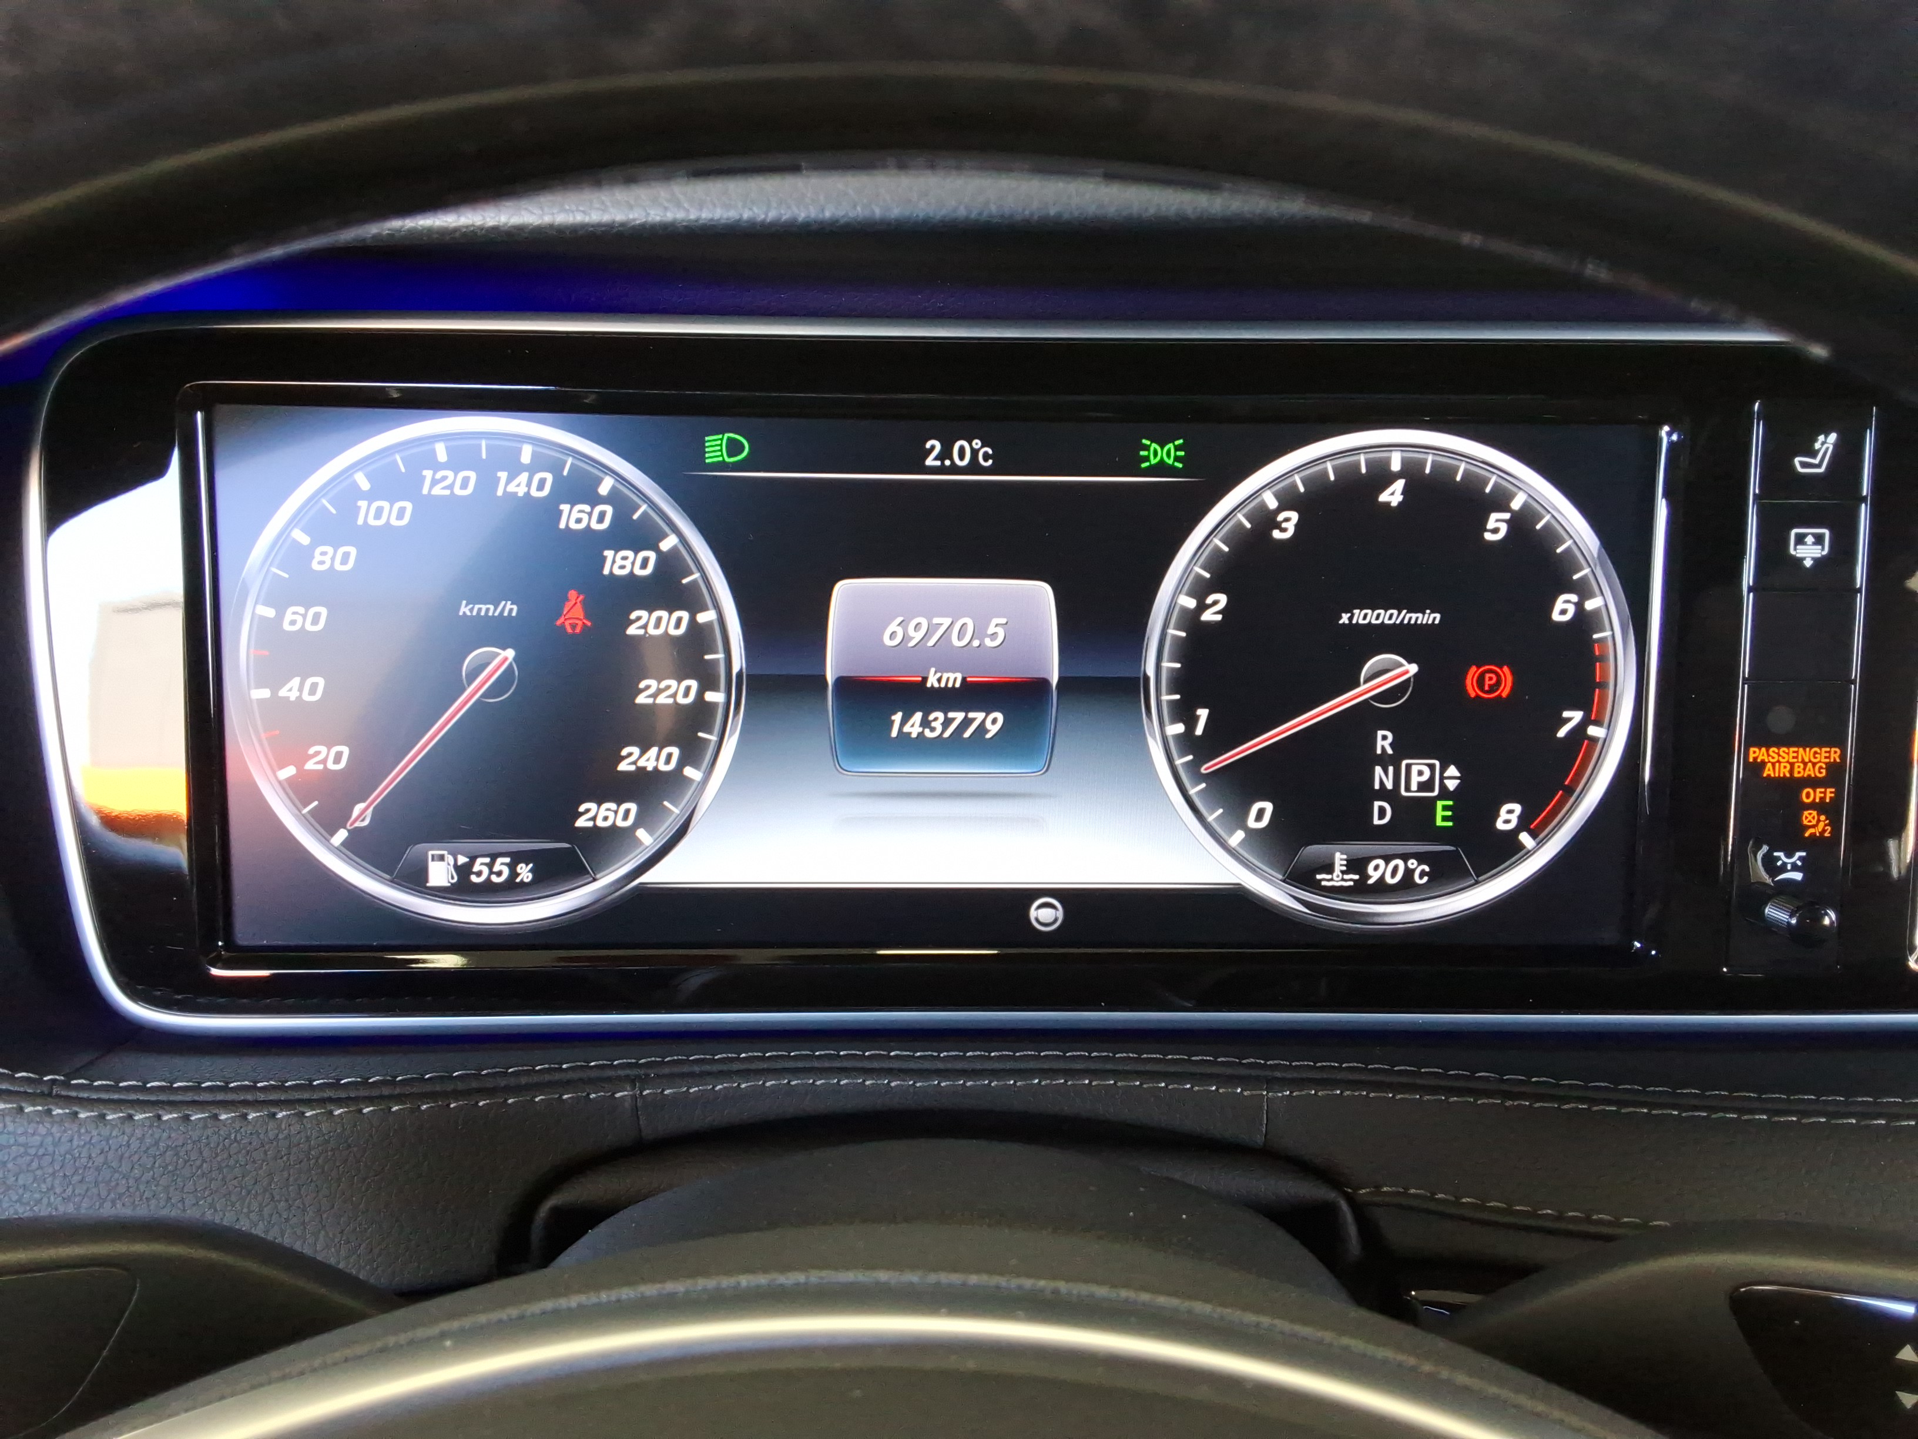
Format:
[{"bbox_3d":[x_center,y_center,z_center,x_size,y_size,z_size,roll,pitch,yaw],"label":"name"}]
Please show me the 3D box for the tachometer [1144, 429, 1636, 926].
[{"bbox_3d":[0.091,-0.008,0.330,0.105,0.105,0.010,0,5,-2],"label":"tachometer"}]

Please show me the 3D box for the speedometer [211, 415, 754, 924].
[{"bbox_3d":[-0.096,-0.009,0.322,0.105,0.105,0.010,0,5,-2],"label":"speedometer"}]

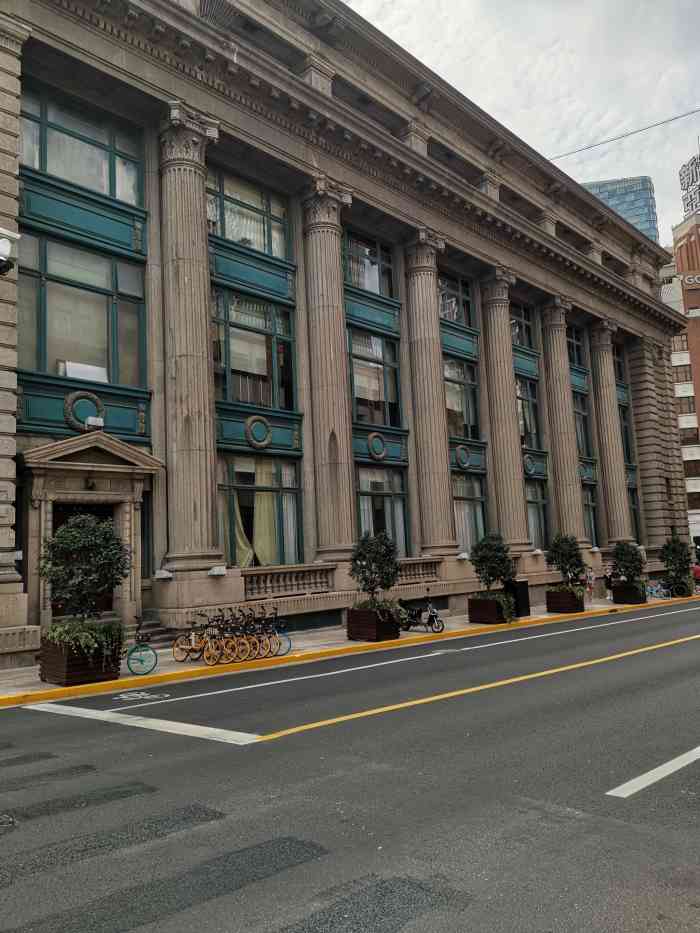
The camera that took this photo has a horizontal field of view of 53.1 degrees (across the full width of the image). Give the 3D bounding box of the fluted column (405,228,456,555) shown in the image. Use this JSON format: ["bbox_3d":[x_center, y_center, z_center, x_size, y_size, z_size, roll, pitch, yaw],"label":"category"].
[{"bbox_3d":[3.319,-3.012,28.770,1.624,13.253,1.653,-2,-7,0],"label":"fluted column"}]

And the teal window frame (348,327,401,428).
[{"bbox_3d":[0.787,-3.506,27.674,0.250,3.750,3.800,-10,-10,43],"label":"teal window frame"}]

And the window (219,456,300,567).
[{"bbox_3d":[-3.002,1.373,22.419,0.232,3.480,3.886,-9,-10,43],"label":"window"}]

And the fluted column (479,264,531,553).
[{"bbox_3d":[7.319,-2.732,33.242,1.650,13.400,1.650,-10,-10,43],"label":"fluted column"}]

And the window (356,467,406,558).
[{"bbox_3d":[1.007,1.718,26.596,0.232,3.480,3.886,-9,-10,43],"label":"window"}]

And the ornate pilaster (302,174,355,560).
[{"bbox_3d":[-0.691,-3.357,24.593,1.624,13.253,1.653,-2,-7,0],"label":"ornate pilaster"}]

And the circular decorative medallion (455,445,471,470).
[{"bbox_3d":[5.091,-0.434,31.206,0.180,1.080,1.080,-10,-10,43],"label":"circular decorative medallion"}]

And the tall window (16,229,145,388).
[{"bbox_3d":[-7.397,-4.229,19.185,0.250,3.750,3.950,-10,-10,43],"label":"tall window"}]

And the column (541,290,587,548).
[{"bbox_3d":[11.337,-2.323,37.124,1.624,13.253,1.653,-9,-10,43],"label":"column"}]

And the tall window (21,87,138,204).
[{"bbox_3d":[-7.638,-9.104,19.822,0.250,2.450,3.950,-10,-10,43],"label":"tall window"}]

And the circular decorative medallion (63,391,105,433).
[{"bbox_3d":[-6.981,-1.444,18.458,0.162,1.079,1.090,-9,-10,43],"label":"circular decorative medallion"}]

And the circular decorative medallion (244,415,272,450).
[{"bbox_3d":[-2.972,-1.100,22.635,0.162,1.079,1.090,-9,-10,43],"label":"circular decorative medallion"}]

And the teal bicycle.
[{"bbox_3d":[-4.346,3.424,13.504,1.600,1.060,0.600,-10,-10,43],"label":"teal bicycle"}]

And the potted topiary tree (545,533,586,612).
[{"bbox_3d":[8.657,4.294,28.170,1.350,3.050,1.350,-10,-10,43],"label":"potted topiary tree"}]

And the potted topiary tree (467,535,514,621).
[{"bbox_3d":[4.811,3.824,23.985,1.330,2.920,1.330,-10,-10,43],"label":"potted topiary tree"}]

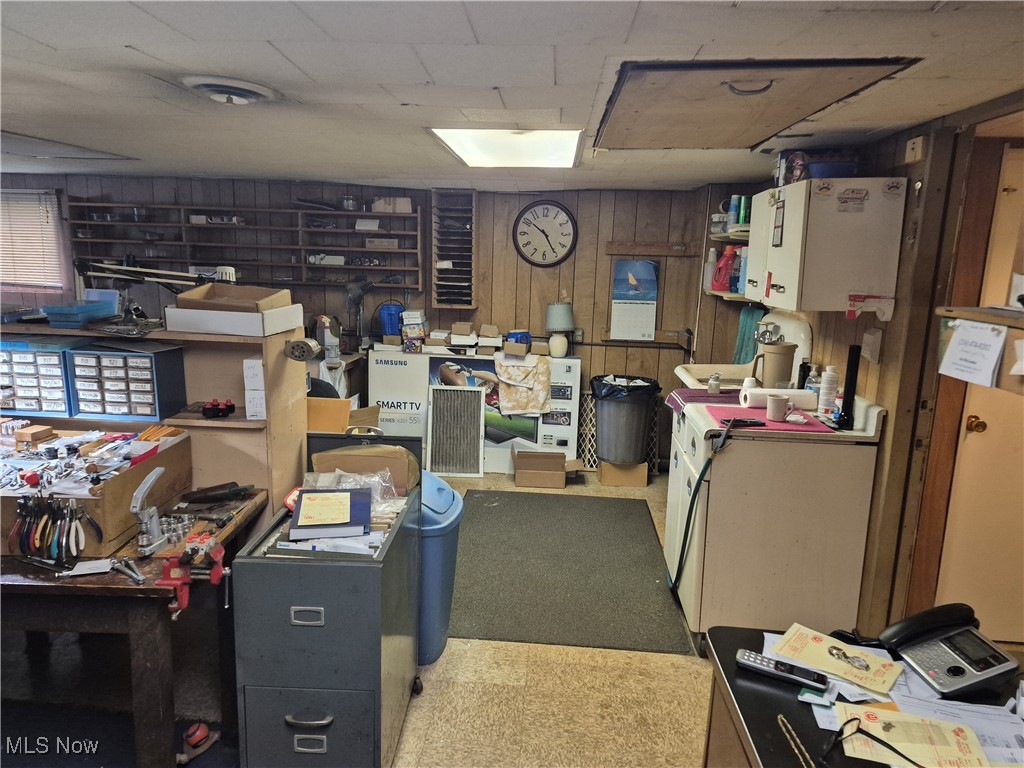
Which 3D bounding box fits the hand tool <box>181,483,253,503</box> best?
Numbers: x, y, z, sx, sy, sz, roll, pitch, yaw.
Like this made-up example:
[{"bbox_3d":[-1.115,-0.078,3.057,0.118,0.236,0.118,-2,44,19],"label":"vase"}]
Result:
[{"bbox_3d":[-0.882,0.320,2.034,0.200,0.040,0.070,-1,10,-14],"label":"hand tool"}]

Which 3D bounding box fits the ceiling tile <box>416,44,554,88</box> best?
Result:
[{"bbox_3d":[-0.067,-0.953,2.025,0.395,0.015,0.385,3,9,4],"label":"ceiling tile"}]

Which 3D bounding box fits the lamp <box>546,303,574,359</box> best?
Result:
[{"bbox_3d":[0.325,-0.365,4.676,0.200,0.385,0.200,3,10,3],"label":"lamp"}]

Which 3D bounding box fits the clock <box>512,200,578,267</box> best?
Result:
[{"bbox_3d":[0.227,-1.019,4.629,0.450,0.450,0.050,3,10,3],"label":"clock"}]

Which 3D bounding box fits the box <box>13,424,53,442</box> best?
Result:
[{"bbox_3d":[-1.329,0.138,1.894,0.055,0.021,0.087,3,9,4],"label":"box"}]

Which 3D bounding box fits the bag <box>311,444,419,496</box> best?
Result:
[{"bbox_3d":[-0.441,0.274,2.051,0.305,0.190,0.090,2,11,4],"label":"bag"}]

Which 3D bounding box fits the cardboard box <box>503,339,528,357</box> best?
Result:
[{"bbox_3d":[0.031,-0.237,4.737,0.170,0.105,0.130,4,10,11],"label":"cardboard box"}]

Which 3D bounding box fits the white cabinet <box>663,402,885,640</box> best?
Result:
[{"bbox_3d":[0.998,0.522,2.833,0.600,0.920,0.760,2,11,4],"label":"white cabinet"}]

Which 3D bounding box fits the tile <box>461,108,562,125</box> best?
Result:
[{"bbox_3d":[0.003,-1.094,2.769,0.390,0.015,0.360,3,9,4],"label":"tile"}]

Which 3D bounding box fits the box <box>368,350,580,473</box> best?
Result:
[{"bbox_3d":[-0.270,0.199,4.893,1.487,0.838,0.165,3,9,4],"label":"box"}]

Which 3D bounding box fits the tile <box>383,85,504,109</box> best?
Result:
[{"bbox_3d":[-0.185,-0.808,1.901,0.305,0.013,0.305,2,11,4],"label":"tile"}]

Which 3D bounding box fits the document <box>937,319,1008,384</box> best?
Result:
[{"bbox_3d":[0.861,-0.058,1.272,0.015,0.118,0.165,3,10,8],"label":"document"}]

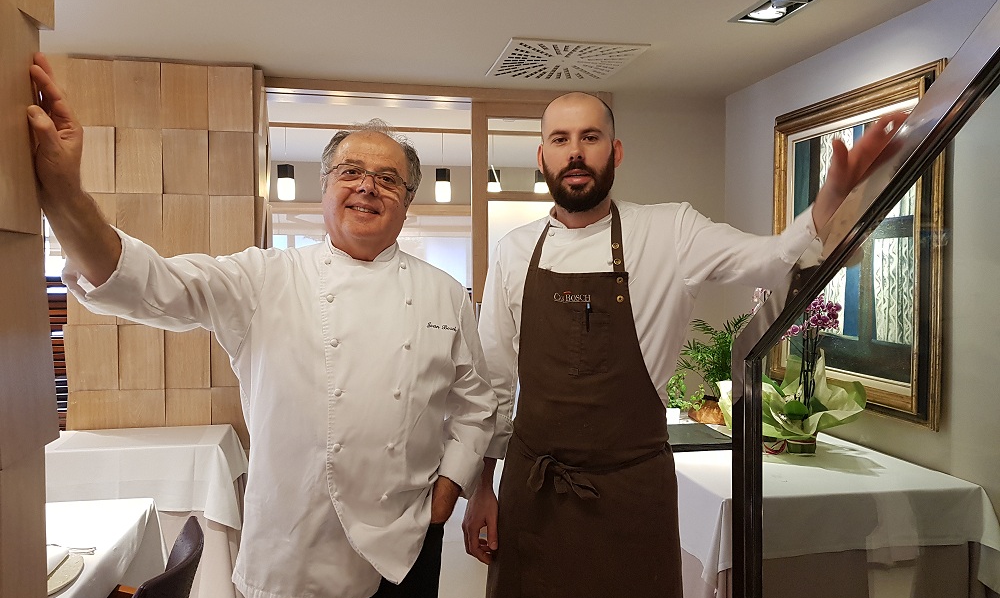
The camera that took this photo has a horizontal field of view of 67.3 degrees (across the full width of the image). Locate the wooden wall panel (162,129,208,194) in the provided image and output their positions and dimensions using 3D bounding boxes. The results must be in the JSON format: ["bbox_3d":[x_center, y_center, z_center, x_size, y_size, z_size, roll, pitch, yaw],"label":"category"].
[{"bbox_3d":[-1.468,-0.639,3.520,0.201,0.301,0.040,0,2,-11],"label":"wooden wall panel"}]

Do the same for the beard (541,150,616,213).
[{"bbox_3d":[0.169,-0.253,1.620,0.155,0.132,0.110,0,2,8],"label":"beard"}]

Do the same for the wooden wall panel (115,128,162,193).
[{"bbox_3d":[-1.629,-0.622,3.401,0.195,0.290,0.030,0,2,-12],"label":"wooden wall panel"}]

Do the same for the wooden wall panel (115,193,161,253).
[{"bbox_3d":[-1.670,-0.338,3.491,0.200,0.303,0.040,0,2,-11],"label":"wooden wall panel"}]

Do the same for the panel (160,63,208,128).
[{"bbox_3d":[-1.434,-0.919,3.431,0.199,0.293,0.030,0,2,-12],"label":"panel"}]

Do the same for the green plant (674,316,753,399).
[{"bbox_3d":[1.029,0.277,3.620,0.390,0.410,0.370,0,2,-12],"label":"green plant"}]

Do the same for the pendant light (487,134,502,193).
[{"bbox_3d":[-0.042,-0.879,5.059,0.093,0.469,0.093,0,2,-11],"label":"pendant light"}]

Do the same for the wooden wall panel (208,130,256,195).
[{"bbox_3d":[-1.269,-0.637,3.559,0.202,0.299,0.040,0,2,-11],"label":"wooden wall panel"}]

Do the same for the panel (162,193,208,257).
[{"bbox_3d":[-1.471,-0.337,3.531,0.205,0.303,0.040,0,2,-11],"label":"panel"}]

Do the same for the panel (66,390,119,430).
[{"bbox_3d":[-1.837,0.559,3.399,0.215,0.290,0.030,0,2,-12],"label":"panel"}]

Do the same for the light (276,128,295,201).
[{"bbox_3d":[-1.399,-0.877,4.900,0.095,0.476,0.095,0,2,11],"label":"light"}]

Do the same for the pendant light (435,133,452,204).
[{"bbox_3d":[-0.376,-0.877,4.993,0.093,0.469,0.093,0,2,-11],"label":"pendant light"}]

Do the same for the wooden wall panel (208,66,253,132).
[{"bbox_3d":[-1.240,-0.919,3.471,0.193,0.298,0.030,0,2,-12],"label":"wooden wall panel"}]

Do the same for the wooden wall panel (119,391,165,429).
[{"bbox_3d":[-1.674,0.572,3.525,0.202,0.299,0.040,0,2,-11],"label":"wooden wall panel"}]

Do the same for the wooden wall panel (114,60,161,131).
[{"bbox_3d":[-1.667,-0.937,3.469,0.200,0.304,0.040,0,2,-11],"label":"wooden wall panel"}]

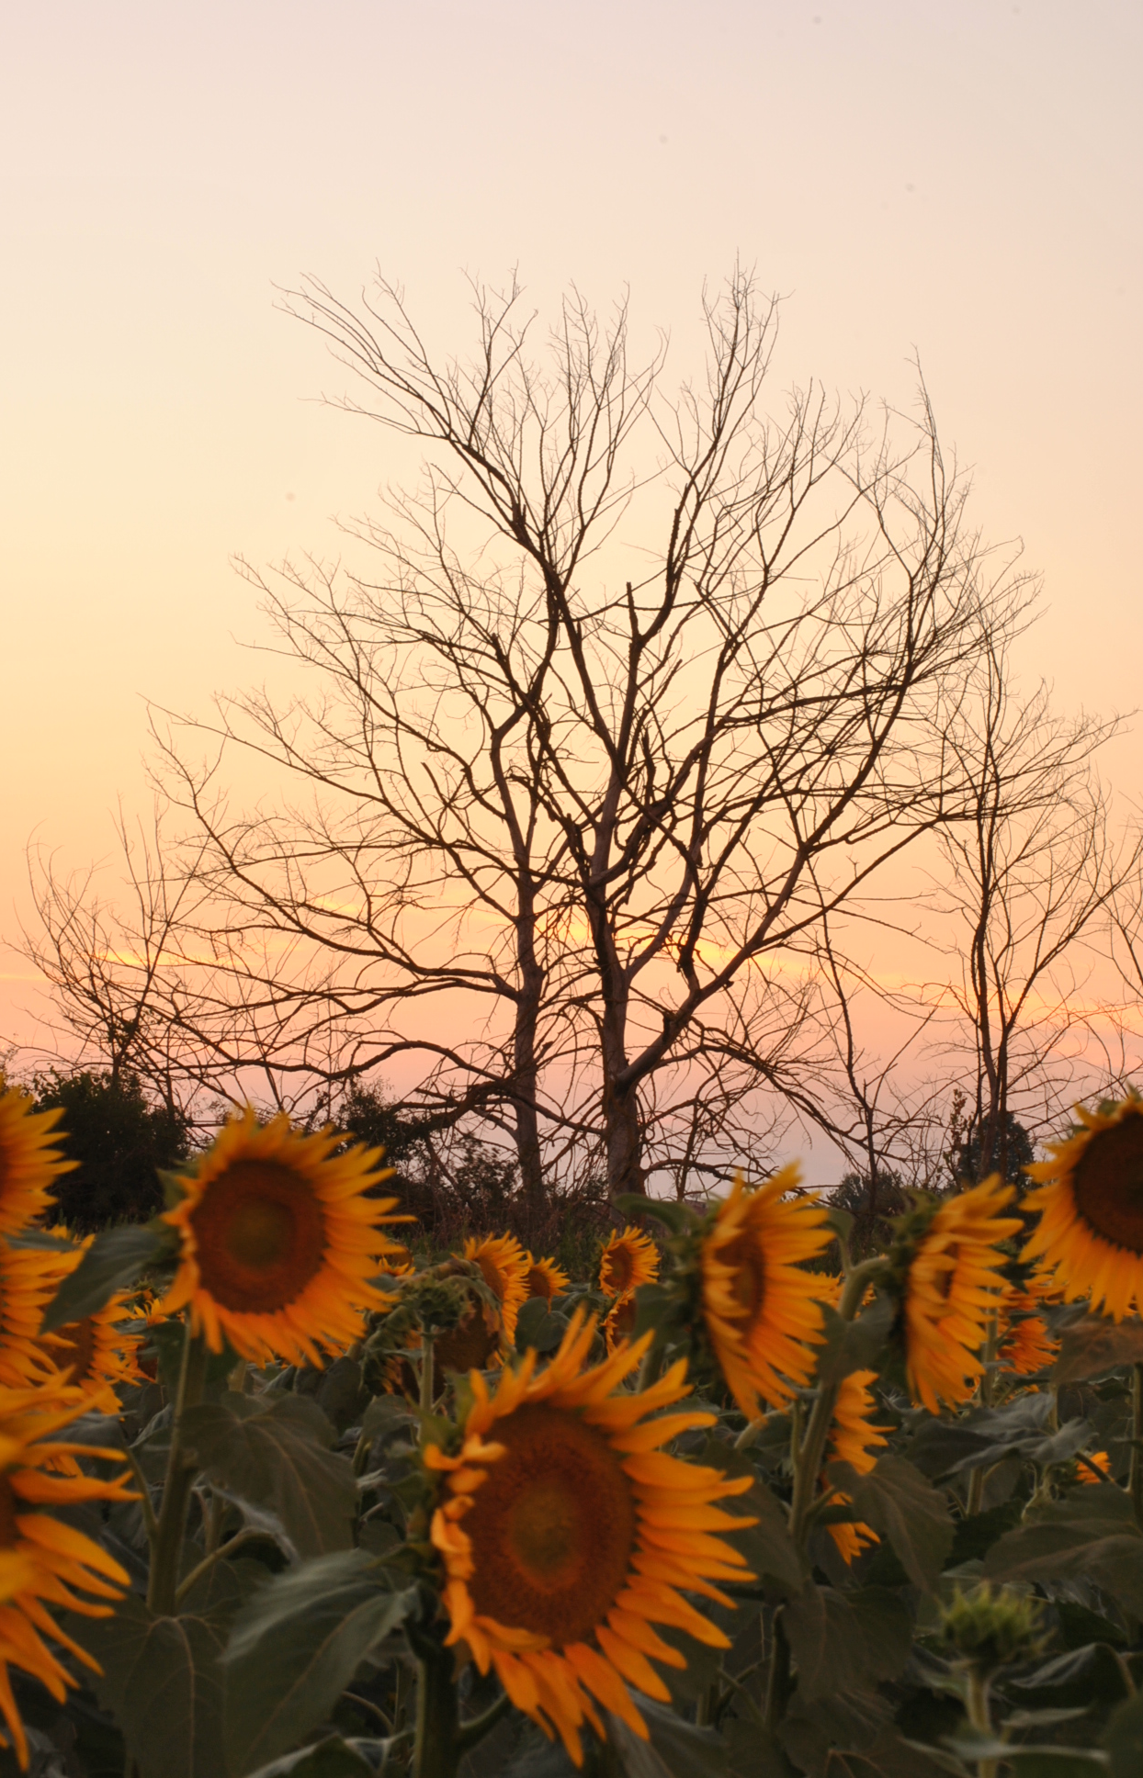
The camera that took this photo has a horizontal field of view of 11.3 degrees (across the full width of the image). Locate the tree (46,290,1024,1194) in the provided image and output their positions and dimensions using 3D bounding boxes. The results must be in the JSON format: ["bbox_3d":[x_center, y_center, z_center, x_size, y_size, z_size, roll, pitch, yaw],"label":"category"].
[{"bbox_3d":[-0.330,-1.116,55.000,9.700,9.600,7.500,0,-3,0],"label":"tree"}]

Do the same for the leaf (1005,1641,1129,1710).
[{"bbox_3d":[0.521,0.830,6.100,0.135,0.075,0.100,-1,-3,22],"label":"leaf"}]

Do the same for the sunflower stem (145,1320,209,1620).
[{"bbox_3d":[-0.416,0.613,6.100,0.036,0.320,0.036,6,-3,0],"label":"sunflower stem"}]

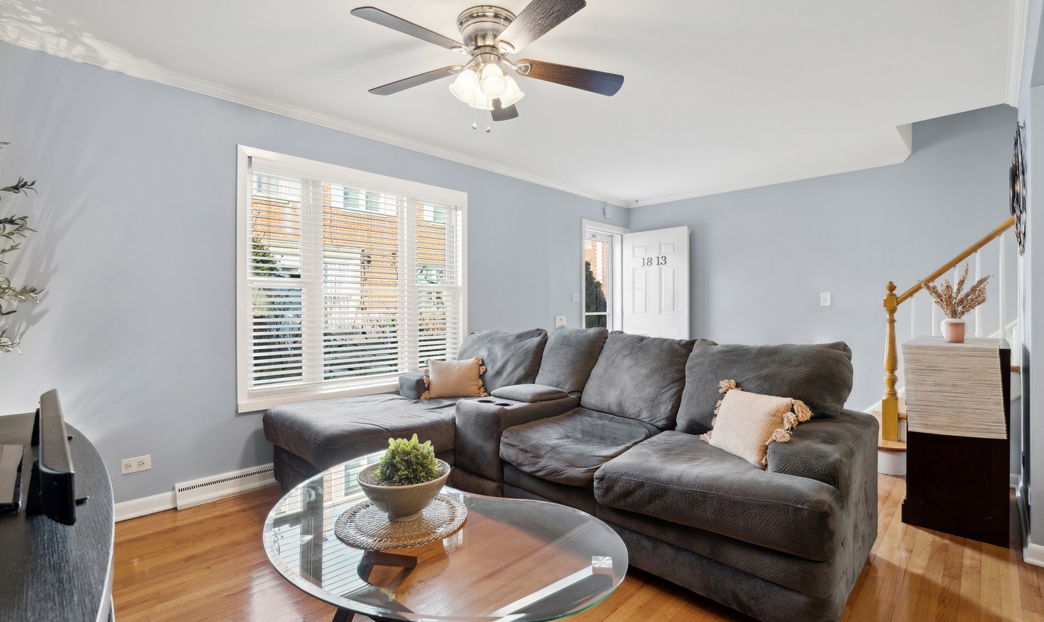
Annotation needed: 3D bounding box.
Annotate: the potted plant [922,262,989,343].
[{"bbox_3d":[2.480,-0.053,2.661,0.290,0.450,0.260,0,0,43],"label":"potted plant"}]

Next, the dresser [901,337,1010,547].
[{"bbox_3d":[2.444,0.634,2.602,0.935,0.923,0.386,-1,1,-45],"label":"dresser"}]

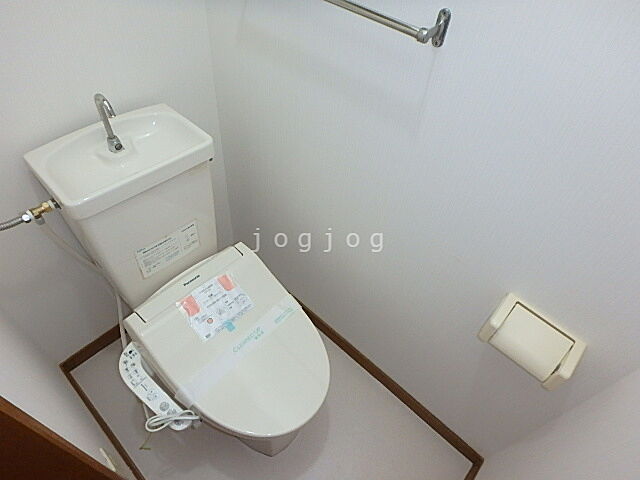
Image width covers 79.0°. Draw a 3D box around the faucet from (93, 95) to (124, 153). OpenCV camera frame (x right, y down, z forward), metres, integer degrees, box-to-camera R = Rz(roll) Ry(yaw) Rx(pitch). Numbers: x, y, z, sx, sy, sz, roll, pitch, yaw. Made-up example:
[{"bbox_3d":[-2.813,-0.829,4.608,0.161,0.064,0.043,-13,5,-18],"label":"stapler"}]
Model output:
[{"bbox_3d":[-0.468,-0.252,0.870,0.075,0.155,0.033,37,54,23],"label":"faucet"}]

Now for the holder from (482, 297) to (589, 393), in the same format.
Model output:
[{"bbox_3d":[0.438,0.215,0.813,0.169,0.093,0.097,37,54,23],"label":"holder"}]

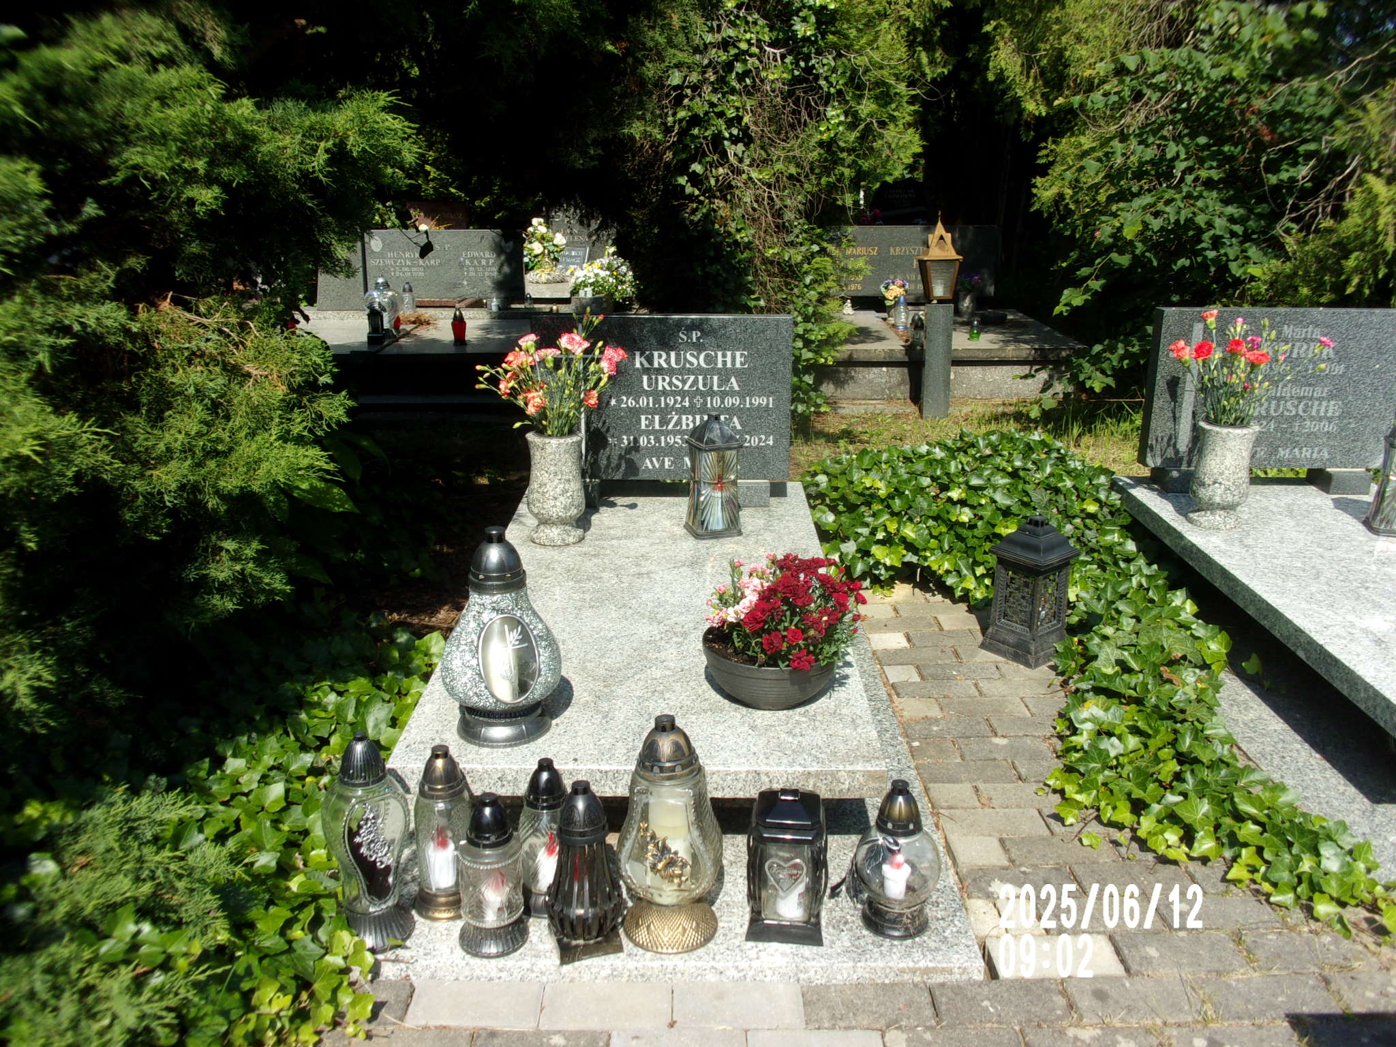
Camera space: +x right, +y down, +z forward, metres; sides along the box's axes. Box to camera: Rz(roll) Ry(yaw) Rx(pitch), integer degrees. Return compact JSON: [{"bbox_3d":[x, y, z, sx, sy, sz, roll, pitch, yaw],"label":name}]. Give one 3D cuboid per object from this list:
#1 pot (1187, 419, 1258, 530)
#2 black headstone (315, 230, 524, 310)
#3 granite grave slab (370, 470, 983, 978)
[{"bbox_3d":[1.338,-0.125,2.882,0.145,0.258,0.145,0,17,0],"label":"pot"},{"bbox_3d":[-1.897,-1.748,7.750,1.420,0.510,0.120,0,17,0],"label":"black headstone"},{"bbox_3d":[-0.068,0.304,2.541,1.030,0.335,1.710,0,17,0],"label":"granite grave slab"}]

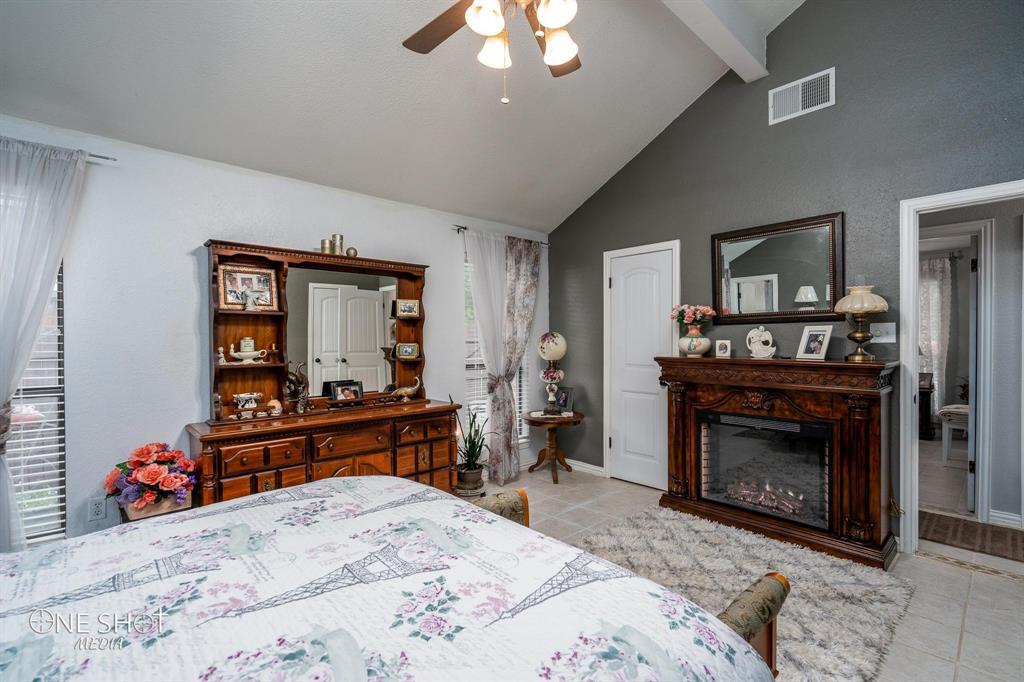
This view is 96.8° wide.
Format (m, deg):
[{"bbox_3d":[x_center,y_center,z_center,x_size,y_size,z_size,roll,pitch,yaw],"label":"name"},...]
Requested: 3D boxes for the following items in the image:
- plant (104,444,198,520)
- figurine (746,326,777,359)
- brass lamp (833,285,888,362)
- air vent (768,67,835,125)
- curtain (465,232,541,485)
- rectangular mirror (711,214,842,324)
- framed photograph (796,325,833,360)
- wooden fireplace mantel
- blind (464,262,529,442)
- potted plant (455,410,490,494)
[{"bbox_3d":[-1.955,0.735,2.460,0.385,0.365,0.280,0,0,-41],"label":"plant"},{"bbox_3d":[1.718,0.020,3.139,0.090,0.220,0.190,0,0,-43],"label":"figurine"},{"bbox_3d":[2.091,-0.105,2.729,0.268,0.475,0.268,0,0,-43],"label":"brass lamp"},{"bbox_3d":[1.960,-1.653,3.089,0.020,0.244,0.394,0,0,-43],"label":"air vent"},{"bbox_3d":[-0.032,0.147,4.193,0.900,2.230,0.220,0,0,-41],"label":"curtain"},{"bbox_3d":[1.834,-0.469,3.194,0.045,0.695,0.845,0,0,-43],"label":"rectangular mirror"},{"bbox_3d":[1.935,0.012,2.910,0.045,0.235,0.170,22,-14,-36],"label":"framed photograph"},{"bbox_3d":[1.704,0.696,3.107,0.345,1.132,1.375,0,0,-43],"label":"wooden fireplace mantel"},{"bbox_3d":[-0.123,0.160,4.353,0.780,1.730,0.060,0,0,-41],"label":"blind"},{"bbox_3d":[-0.314,0.915,3.810,0.300,0.690,0.300,0,0,0],"label":"potted plant"}]

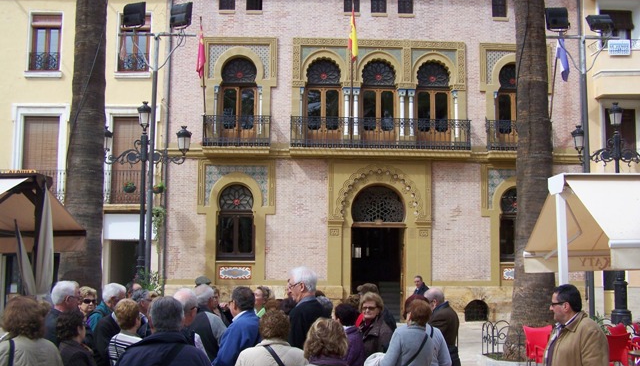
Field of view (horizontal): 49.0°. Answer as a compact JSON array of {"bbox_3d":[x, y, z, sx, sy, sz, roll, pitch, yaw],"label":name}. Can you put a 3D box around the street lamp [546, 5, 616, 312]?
[{"bbox_3d":[6.842,-0.349,18.011,1.967,8.582,0.450,1,-6,-2],"label":"street lamp"}]

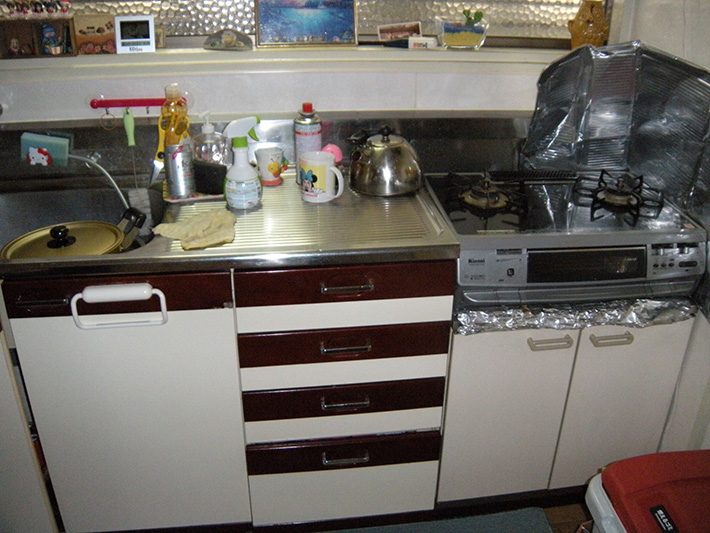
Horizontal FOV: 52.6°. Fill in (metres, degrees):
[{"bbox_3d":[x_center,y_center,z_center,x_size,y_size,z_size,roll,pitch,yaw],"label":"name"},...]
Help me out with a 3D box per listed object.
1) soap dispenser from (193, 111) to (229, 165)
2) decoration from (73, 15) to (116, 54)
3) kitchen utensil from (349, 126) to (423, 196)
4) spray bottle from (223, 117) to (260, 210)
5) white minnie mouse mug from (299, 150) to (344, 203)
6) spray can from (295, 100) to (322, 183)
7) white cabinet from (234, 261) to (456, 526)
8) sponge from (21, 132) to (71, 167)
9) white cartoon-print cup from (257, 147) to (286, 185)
[{"bbox_3d":[-0.355,-0.289,1.756,0.088,0.180,0.080,17,33,27],"label":"soap dispenser"},{"bbox_3d":[-0.649,-0.582,1.801,0.100,0.096,0.020,-3,29,-7],"label":"decoration"},{"bbox_3d":[0.072,-0.277,1.792,0.200,0.148,0.185,1,29,0],"label":"kitchen utensil"},{"bbox_3d":[-0.258,-0.244,1.659,0.092,0.210,0.066,-6,30,-13],"label":"spray bottle"},{"bbox_3d":[-0.076,-0.214,1.724,0.104,0.101,0.081,-3,29,-7],"label":"white minnie mouse mug"},{"bbox_3d":[-0.115,-0.309,1.789,0.067,0.203,0.067,1,29,0],"label":"spray can"},{"bbox_3d":[-0.047,0.215,1.885,0.470,0.755,0.460,-3,29,-7],"label":"white cabinet"},{"bbox_3d":[-0.746,-0.282,1.734,0.101,0.060,0.033,6,28,-12],"label":"sponge"},{"bbox_3d":[-0.206,-0.249,1.803,0.077,0.081,0.070,-3,29,-7],"label":"white cartoon-print cup"}]

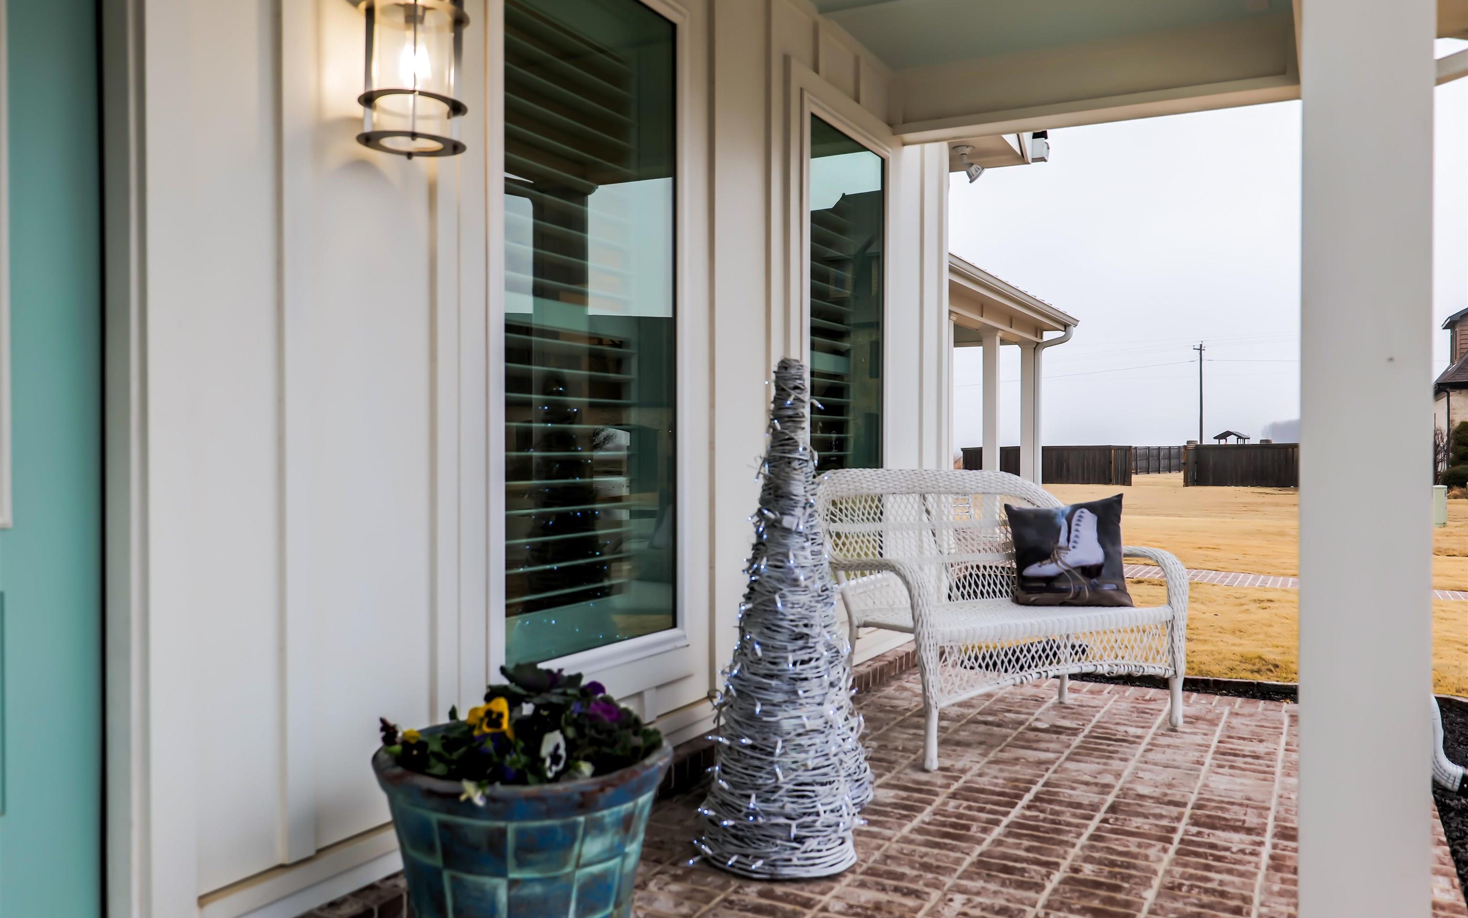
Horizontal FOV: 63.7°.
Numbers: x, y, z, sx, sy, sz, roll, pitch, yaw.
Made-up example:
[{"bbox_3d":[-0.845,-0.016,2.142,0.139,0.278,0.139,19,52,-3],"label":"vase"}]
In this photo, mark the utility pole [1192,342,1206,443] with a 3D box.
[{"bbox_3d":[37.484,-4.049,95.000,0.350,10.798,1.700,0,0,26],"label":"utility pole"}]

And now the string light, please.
[{"bbox_3d":[0.115,0.351,2.845,0.385,1.190,0.385,0,0,0],"label":"string light"}]

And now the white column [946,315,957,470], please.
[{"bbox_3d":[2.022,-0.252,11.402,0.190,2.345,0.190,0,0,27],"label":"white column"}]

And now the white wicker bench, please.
[{"bbox_3d":[0.923,0.489,4.139,1.232,0.912,0.678,0,0,-31],"label":"white wicker bench"}]

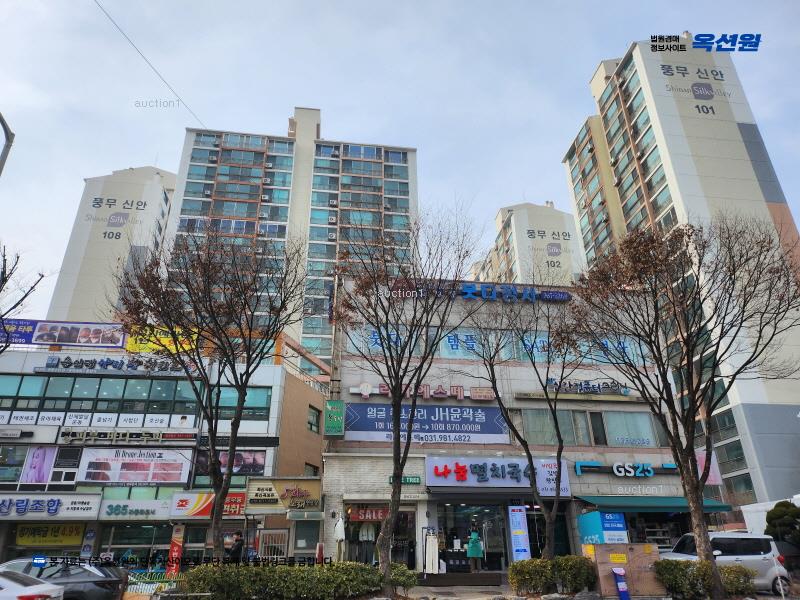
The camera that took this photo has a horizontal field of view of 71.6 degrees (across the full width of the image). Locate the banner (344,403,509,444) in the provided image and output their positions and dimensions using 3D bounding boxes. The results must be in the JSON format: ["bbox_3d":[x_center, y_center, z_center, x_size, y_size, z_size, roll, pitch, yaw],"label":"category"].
[{"bbox_3d":[1.098,4.737,21.247,6.359,1.420,0.080,3,-26,-8],"label":"banner"}]

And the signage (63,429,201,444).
[{"bbox_3d":[-12.498,6.364,25.753,6.029,0.594,0.250,3,-26,-7],"label":"signage"}]

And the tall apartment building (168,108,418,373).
[{"bbox_3d":[-14.123,1.868,73.899,32.210,61.480,12.500,3,-26,-8],"label":"tall apartment building"}]

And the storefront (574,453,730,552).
[{"bbox_3d":[8.979,7.960,20.489,5.010,4.130,3.000,3,-26,-7],"label":"storefront"}]

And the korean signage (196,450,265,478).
[{"bbox_3d":[-7.361,7.140,24.221,2.915,1.041,0.080,3,-26,-8],"label":"korean signage"}]

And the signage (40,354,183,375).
[{"bbox_3d":[-13.844,3.237,27.026,6.881,0.758,0.300,3,-26,-7],"label":"signage"}]

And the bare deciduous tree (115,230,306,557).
[{"bbox_3d":[-5.870,2.667,15.960,5.700,10.220,5.700,3,-26,-7],"label":"bare deciduous tree"}]

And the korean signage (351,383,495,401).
[{"bbox_3d":[0.969,3.661,21.856,5.840,0.624,0.300,3,-26,-7],"label":"korean signage"}]

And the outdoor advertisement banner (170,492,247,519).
[{"bbox_3d":[-8.371,9.077,24.489,3.154,0.969,0.400,3,-26,-7],"label":"outdoor advertisement banner"}]

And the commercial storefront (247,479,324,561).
[{"bbox_3d":[-4.317,8.516,20.558,2.750,3.600,1.800,3,-26,-7],"label":"commercial storefront"}]

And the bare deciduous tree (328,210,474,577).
[{"bbox_3d":[0.301,2.315,15.721,4.530,10.520,4.530,3,-26,-7],"label":"bare deciduous tree"}]

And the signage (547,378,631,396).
[{"bbox_3d":[7.740,3.617,22.795,3.572,0.596,0.150,3,-26,-8],"label":"signage"}]

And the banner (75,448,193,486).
[{"bbox_3d":[-11.159,7.046,23.508,4.448,1.441,0.120,3,-26,-8],"label":"banner"}]

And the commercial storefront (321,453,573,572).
[{"bbox_3d":[1.686,7.908,20.304,9.040,3.980,2.400,3,-26,-7],"label":"commercial storefront"}]

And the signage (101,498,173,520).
[{"bbox_3d":[-10.748,8.613,22.710,2.662,0.777,0.250,3,-26,-8],"label":"signage"}]

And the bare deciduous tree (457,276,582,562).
[{"bbox_3d":[3.847,3.335,16.355,4.036,9.069,4.036,3,-26,-7],"label":"bare deciduous tree"}]

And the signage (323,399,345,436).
[{"bbox_3d":[-2.444,4.447,20.744,0.739,1.338,0.250,3,-26,-8],"label":"signage"}]

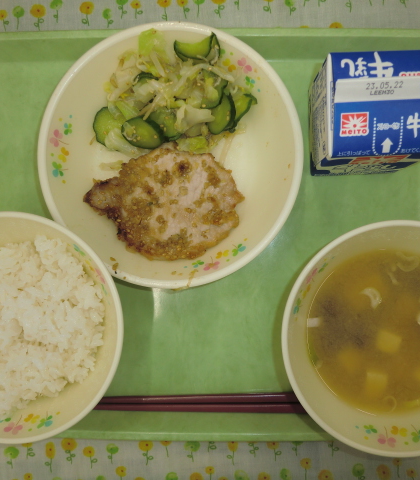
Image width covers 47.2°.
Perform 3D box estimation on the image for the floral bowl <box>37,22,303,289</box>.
[{"bbox_3d":[-0.024,-0.051,0.311,0.162,0.036,0.162,0,89,2],"label":"floral bowl"}]

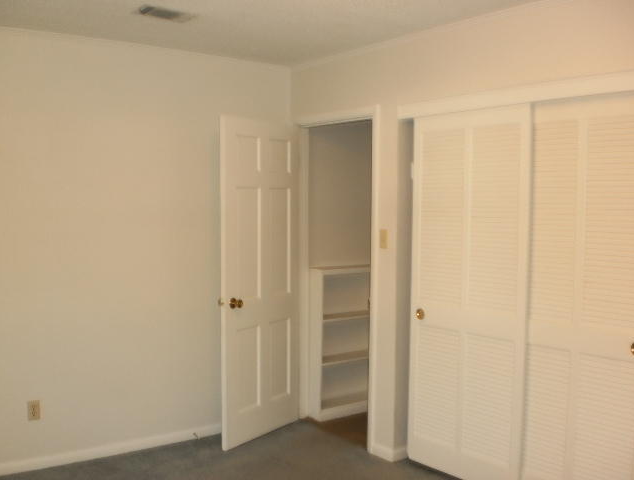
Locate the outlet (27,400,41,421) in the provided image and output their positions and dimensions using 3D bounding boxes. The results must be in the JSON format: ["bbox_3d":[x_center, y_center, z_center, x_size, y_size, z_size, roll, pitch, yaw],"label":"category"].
[{"bbox_3d":[-1.531,0.929,3.613,0.072,0.115,0.015,-2,4,-37],"label":"outlet"}]

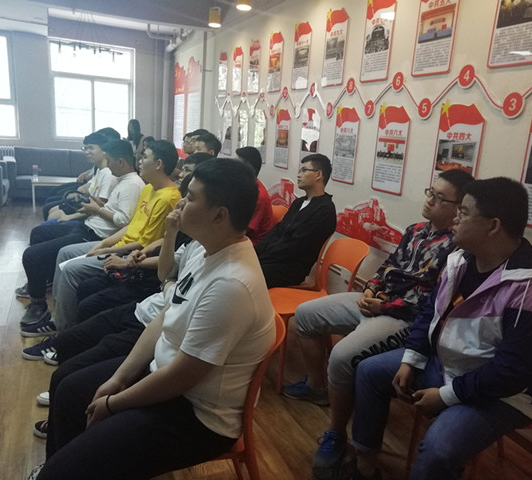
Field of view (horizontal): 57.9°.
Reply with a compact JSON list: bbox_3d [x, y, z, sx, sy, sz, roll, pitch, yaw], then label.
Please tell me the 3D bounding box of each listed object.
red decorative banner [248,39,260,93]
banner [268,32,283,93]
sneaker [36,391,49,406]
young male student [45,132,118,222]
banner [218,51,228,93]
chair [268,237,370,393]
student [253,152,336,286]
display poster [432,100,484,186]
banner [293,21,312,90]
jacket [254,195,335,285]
[{"bbox_3d":[-0.135,-1.919,5.330,0.030,0.570,0.310,-2,14,-23],"label":"red decorative banner"},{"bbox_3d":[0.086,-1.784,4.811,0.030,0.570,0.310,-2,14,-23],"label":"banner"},{"bbox_3d":[-1.010,0.750,2.445,0.285,0.110,0.105,-2,14,-23],"label":"sneaker"},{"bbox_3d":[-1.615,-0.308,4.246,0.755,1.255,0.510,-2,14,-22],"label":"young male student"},{"bbox_3d":[-0.587,-2.215,6.443,0.020,0.561,0.316,-2,14,-22],"label":"banner"},{"bbox_3d":[0.281,0.409,2.729,0.505,0.798,0.444,3,13,-6],"label":"chair"},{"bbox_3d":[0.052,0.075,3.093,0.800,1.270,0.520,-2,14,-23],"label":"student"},{"bbox_3d":[1.028,-0.467,2.614,0.020,0.571,0.316,-2,14,-22],"label":"display poster"},{"bbox_3d":[0.307,-1.649,4.293,0.030,0.570,0.310,-2,14,-23],"label":"banner"},{"bbox_3d":[0.193,-0.054,3.213,0.551,0.571,0.500,-2,14,-22],"label":"jacket"}]

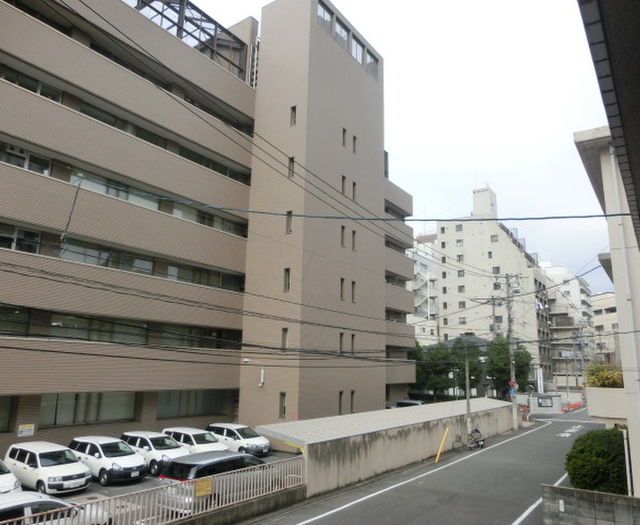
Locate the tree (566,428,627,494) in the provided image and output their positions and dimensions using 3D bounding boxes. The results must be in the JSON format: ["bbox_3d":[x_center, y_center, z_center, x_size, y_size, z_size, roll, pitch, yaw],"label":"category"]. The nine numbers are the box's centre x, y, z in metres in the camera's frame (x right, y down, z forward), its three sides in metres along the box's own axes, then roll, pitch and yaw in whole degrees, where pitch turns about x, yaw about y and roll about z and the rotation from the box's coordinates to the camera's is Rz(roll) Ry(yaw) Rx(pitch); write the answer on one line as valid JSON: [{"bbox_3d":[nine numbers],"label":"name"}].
[{"bbox_3d":[11.291,7.978,19.571,2.400,2.500,2.400,-8,-15,34],"label":"tree"}]

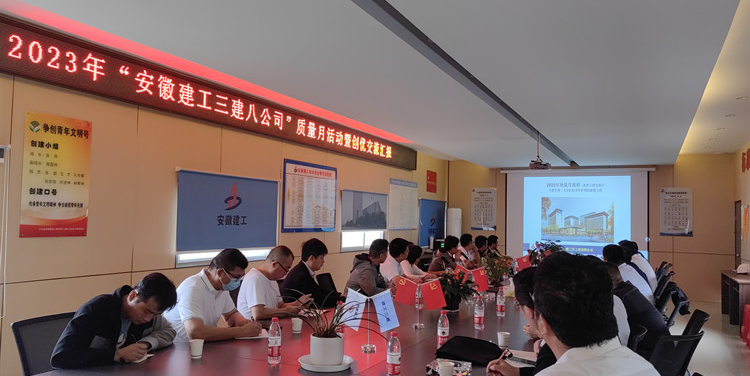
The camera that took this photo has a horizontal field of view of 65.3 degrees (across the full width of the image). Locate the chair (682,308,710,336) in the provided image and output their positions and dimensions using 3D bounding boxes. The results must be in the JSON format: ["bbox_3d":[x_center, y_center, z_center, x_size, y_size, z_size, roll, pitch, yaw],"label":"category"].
[{"bbox_3d":[2.111,1.351,4.290,0.570,0.890,0.520,0,-3,23],"label":"chair"}]

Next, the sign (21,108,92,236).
[{"bbox_3d":[-2.586,-0.089,4.766,0.020,0.980,0.590,0,-3,25],"label":"sign"}]

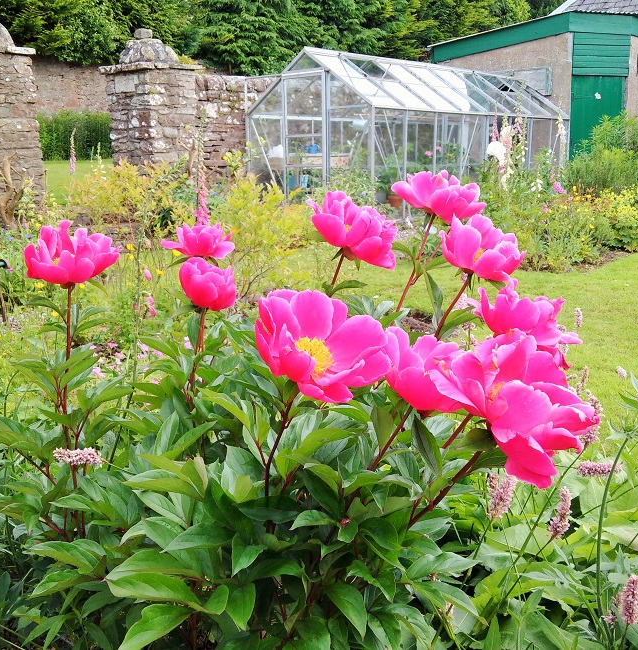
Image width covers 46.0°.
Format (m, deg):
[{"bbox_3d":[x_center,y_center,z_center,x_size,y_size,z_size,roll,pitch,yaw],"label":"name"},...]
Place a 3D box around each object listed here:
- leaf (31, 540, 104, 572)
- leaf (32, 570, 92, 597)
[{"bbox_3d":[-0.318,0.294,0.950,0.095,0.030,0.045,6,11,-15],"label":"leaf"},{"bbox_3d":[-0.327,0.327,0.950,0.082,0.030,0.045,-19,18,-18],"label":"leaf"}]

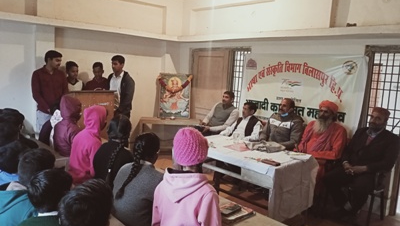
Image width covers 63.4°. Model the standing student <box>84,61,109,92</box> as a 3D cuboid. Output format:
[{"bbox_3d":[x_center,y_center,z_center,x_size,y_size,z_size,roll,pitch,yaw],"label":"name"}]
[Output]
[{"bbox_3d":[-1.472,0.071,4.690,0.420,1.580,0.280,-2,9,-34],"label":"standing student"}]

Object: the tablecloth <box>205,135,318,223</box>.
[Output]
[{"bbox_3d":[0.472,0.588,3.373,0.760,0.500,1.240,-4,10,-44],"label":"tablecloth"}]

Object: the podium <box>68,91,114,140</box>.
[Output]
[{"bbox_3d":[-1.516,0.306,4.308,0.600,1.210,0.450,-4,10,-44],"label":"podium"}]

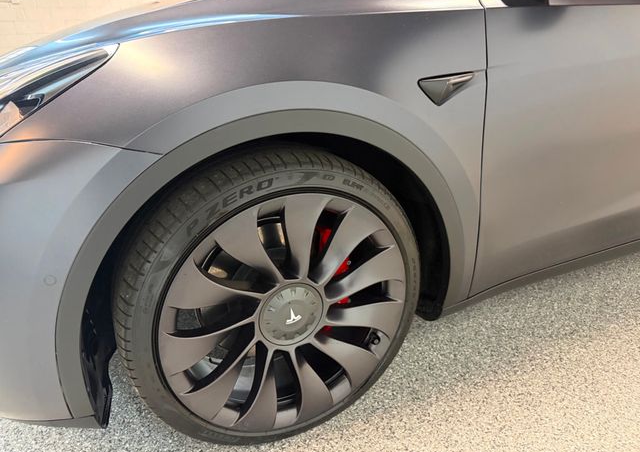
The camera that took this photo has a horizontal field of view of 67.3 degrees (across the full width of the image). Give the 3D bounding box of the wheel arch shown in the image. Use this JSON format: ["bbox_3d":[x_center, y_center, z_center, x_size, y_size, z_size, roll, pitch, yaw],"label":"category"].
[{"bbox_3d":[-0.064,-0.003,1.003,0.920,0.580,0.170,-10,24,-22],"label":"wheel arch"}]

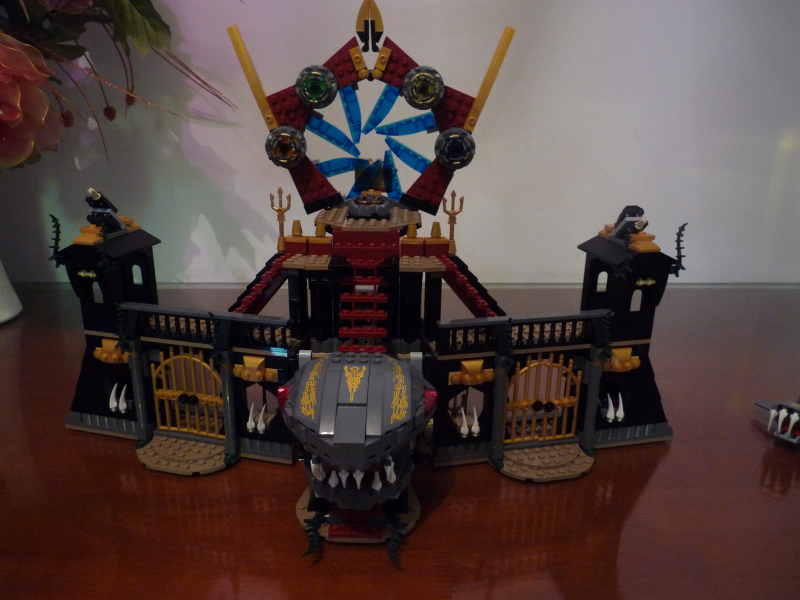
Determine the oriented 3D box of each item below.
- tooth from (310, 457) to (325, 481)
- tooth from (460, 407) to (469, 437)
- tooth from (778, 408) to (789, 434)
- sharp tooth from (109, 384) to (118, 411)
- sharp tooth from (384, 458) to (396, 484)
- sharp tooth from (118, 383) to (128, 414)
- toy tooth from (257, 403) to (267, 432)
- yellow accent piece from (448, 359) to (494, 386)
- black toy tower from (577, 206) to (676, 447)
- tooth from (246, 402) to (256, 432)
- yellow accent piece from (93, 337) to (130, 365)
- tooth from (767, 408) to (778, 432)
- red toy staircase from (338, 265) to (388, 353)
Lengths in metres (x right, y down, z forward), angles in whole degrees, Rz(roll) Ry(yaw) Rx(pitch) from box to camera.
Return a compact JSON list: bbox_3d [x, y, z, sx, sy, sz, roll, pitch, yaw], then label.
[{"bbox_3d":[-0.044,0.089,0.330,0.007,0.013,0.007,9,19,24],"label":"tooth"},{"bbox_3d":[0.044,0.084,0.429,0.006,0.021,0.006,-4,18,-13],"label":"tooth"},{"bbox_3d":[0.287,0.091,0.470,0.008,0.020,0.006,-14,24,-37],"label":"tooth"},{"bbox_3d":[-0.214,0.074,0.468,0.007,0.021,0.009,5,19,13],"label":"sharp tooth"},{"bbox_3d":[-0.005,0.100,0.364,0.006,0.015,0.007,-6,20,-19],"label":"sharp tooth"},{"bbox_3d":[-0.206,0.075,0.466,0.007,0.021,0.009,5,19,13],"label":"sharp tooth"},{"bbox_3d":[-0.095,0.081,0.430,0.006,0.021,0.006,5,18,14],"label":"toy tooth"},{"bbox_3d":[0.048,0.048,0.418,0.030,0.016,0.012,-4,18,-13],"label":"yellow accent piece"},{"bbox_3d":[0.173,0.022,0.459,0.077,0.184,0.048,-3,19,-12],"label":"black toy tower"},{"bbox_3d":[-0.103,0.081,0.433,0.006,0.021,0.006,5,18,14],"label":"tooth"},{"bbox_3d":[-0.210,0.038,0.454,0.033,0.016,0.008,5,19,13],"label":"yellow accent piece"},{"bbox_3d":[0.294,0.095,0.493,0.006,0.020,0.006,13,21,34],"label":"tooth"},{"bbox_3d":[-0.024,0.005,0.424,0.032,0.056,0.054,1,17,0],"label":"red toy staircase"}]

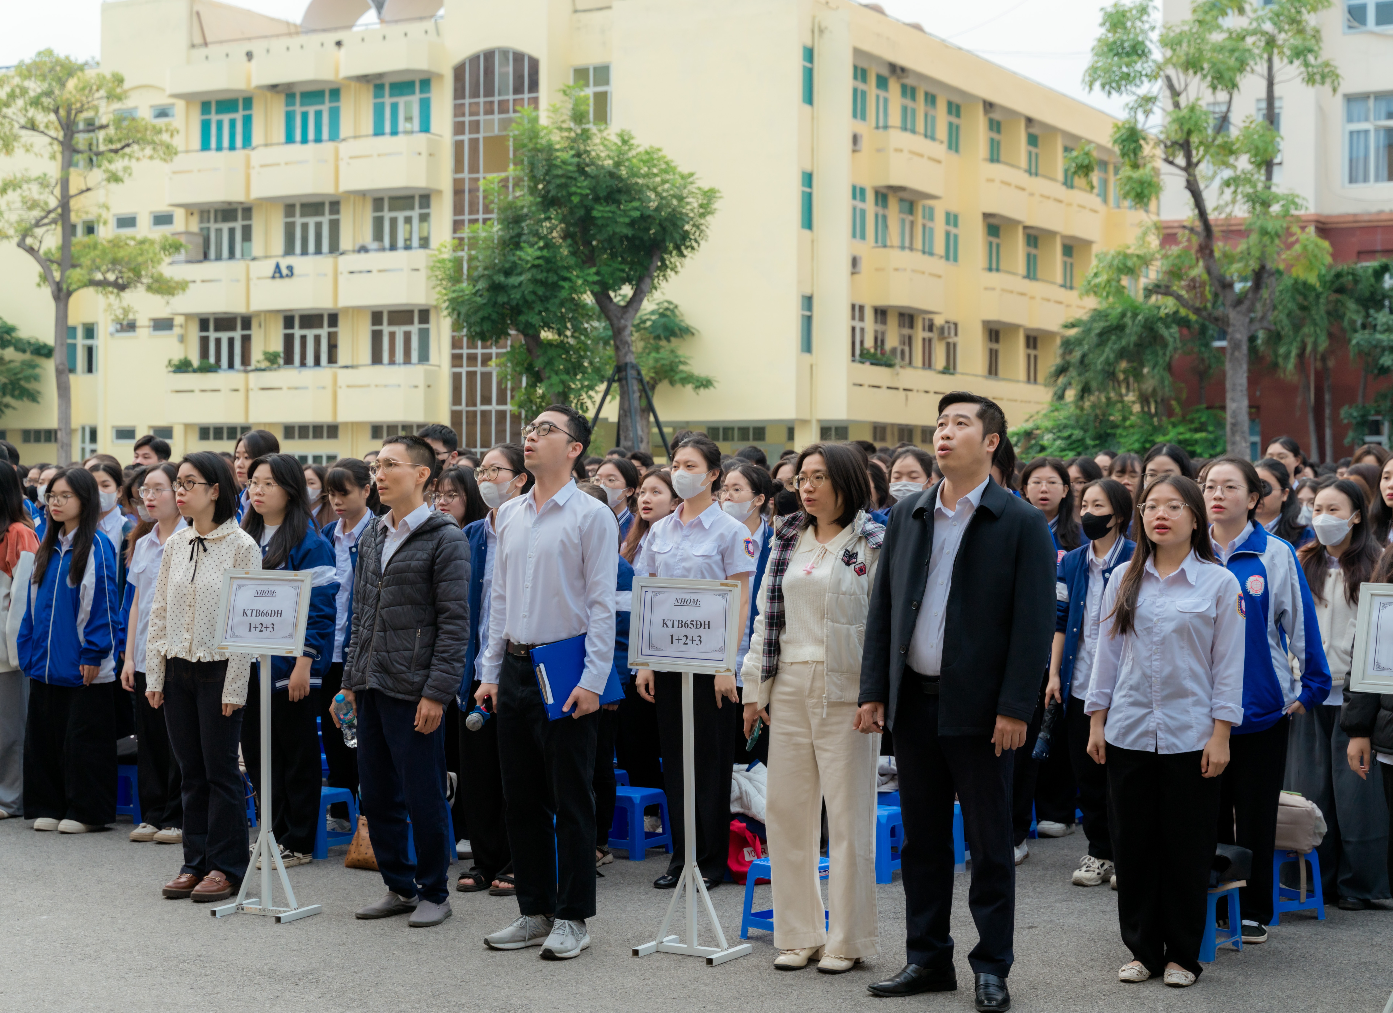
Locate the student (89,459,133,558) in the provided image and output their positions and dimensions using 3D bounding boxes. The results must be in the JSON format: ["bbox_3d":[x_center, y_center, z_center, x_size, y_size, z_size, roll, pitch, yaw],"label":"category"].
[{"bbox_3d":[-2.796,0.582,10.638,0.450,1.590,0.310,1,1,26],"label":"student"}]

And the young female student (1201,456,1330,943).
[{"bbox_3d":[1.876,0.639,7.514,0.520,1.617,0.340,1,1,31],"label":"young female student"}]

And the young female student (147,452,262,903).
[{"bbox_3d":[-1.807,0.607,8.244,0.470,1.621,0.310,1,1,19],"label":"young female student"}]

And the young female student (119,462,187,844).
[{"bbox_3d":[-2.285,0.604,9.503,0.450,1.585,0.310,1,1,25],"label":"young female student"}]

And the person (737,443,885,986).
[{"bbox_3d":[0.372,0.622,7.004,0.490,1.641,0.330,1,1,27],"label":"person"}]

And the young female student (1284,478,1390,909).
[{"bbox_3d":[2.350,0.671,8.123,0.460,1.545,0.310,1,1,31],"label":"young female student"}]

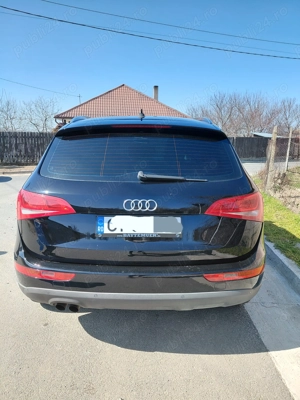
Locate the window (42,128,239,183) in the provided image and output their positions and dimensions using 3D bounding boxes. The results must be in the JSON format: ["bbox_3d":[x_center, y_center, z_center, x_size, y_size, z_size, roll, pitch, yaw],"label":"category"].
[{"bbox_3d":[-0.057,-0.293,1.949,1.370,0.420,0.120,1,-18,0],"label":"window"}]

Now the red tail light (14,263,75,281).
[{"bbox_3d":[-0.695,0.475,1.911,0.460,0.078,0.130,4,15,14],"label":"red tail light"}]

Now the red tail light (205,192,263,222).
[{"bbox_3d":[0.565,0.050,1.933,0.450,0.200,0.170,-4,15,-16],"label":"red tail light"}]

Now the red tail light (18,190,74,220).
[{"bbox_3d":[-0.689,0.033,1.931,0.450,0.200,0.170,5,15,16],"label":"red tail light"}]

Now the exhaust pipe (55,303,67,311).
[{"bbox_3d":[-0.592,0.699,1.969,0.075,0.070,0.130,0,15,0],"label":"exhaust pipe"}]

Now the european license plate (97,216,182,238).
[{"bbox_3d":[-0.061,0.171,1.800,0.525,0.125,0.020,0,15,0],"label":"european license plate"}]

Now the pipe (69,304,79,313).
[{"bbox_3d":[-0.501,0.705,1.955,0.075,0.070,0.130,0,15,0],"label":"pipe"}]

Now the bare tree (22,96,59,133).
[{"bbox_3d":[-6.919,-4.894,18.375,2.400,3.200,2.300,0,15,0],"label":"bare tree"}]

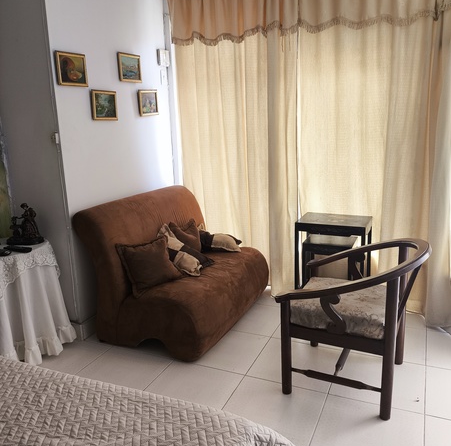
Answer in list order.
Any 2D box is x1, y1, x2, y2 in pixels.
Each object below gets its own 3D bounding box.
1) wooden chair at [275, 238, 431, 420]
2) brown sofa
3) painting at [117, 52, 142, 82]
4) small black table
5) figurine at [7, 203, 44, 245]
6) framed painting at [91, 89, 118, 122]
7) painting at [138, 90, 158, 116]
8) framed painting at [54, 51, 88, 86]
[{"bbox_3d":[0.669,0.464,2.270,0.682,0.783,0.614,5,15,26],"label":"wooden chair"},{"bbox_3d":[-0.307,0.253,3.112,0.883,0.878,1.119,4,15,24],"label":"brown sofa"},{"bbox_3d":[-0.686,-1.111,3.124,0.025,0.187,0.244,4,15,24],"label":"painting"},{"bbox_3d":[0.771,0.313,3.095,0.469,0.692,0.355,4,15,24],"label":"small black table"},{"bbox_3d":[-1.244,0.001,2.704,0.205,0.241,0.114,0,13,7],"label":"figurine"},{"bbox_3d":[-0.808,-0.783,2.903,0.025,0.189,0.238,4,15,24],"label":"framed painting"},{"bbox_3d":[-0.592,-0.927,3.359,0.025,0.188,0.226,4,15,24],"label":"painting"},{"bbox_3d":[-0.927,-0.922,2.617,0.025,0.184,0.238,4,15,24],"label":"framed painting"}]

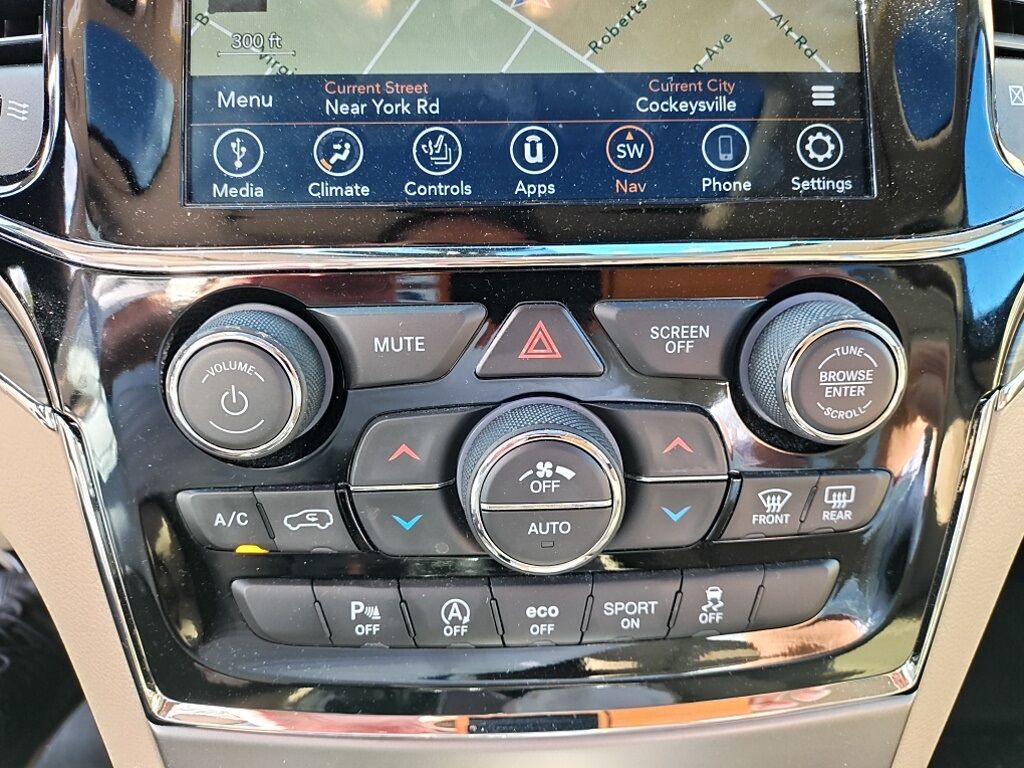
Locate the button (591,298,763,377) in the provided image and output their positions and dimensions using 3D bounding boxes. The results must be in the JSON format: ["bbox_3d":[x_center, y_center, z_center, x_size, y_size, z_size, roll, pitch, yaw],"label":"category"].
[{"bbox_3d":[0.042,-0.012,0.188,0.042,0.019,0.007,-1,14,-2],"label":"button"}]

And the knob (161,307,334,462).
[{"bbox_3d":[-0.064,0.001,0.179,0.036,0.036,0.018,-1,14,-2],"label":"knob"}]

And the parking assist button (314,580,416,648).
[{"bbox_3d":[-0.040,0.062,0.201,0.026,0.019,0.008,-1,14,-2],"label":"parking assist button"}]

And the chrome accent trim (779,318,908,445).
[{"bbox_3d":[0.080,-0.001,0.178,0.030,0.030,0.004,-1,14,-2],"label":"chrome accent trim"}]

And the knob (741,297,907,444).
[{"bbox_3d":[0.079,-0.003,0.187,0.037,0.037,0.022,-1,14,-2],"label":"knob"}]

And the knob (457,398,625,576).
[{"bbox_3d":[0.008,0.027,0.189,0.041,0.041,0.018,-1,14,-2],"label":"knob"}]

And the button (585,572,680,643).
[{"bbox_3d":[0.033,0.061,0.207,0.027,0.021,0.007,-1,14,-2],"label":"button"}]

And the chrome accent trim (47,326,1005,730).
[{"bbox_3d":[0.007,0.049,0.206,0.250,0.110,0.022,-1,14,-2],"label":"chrome accent trim"}]

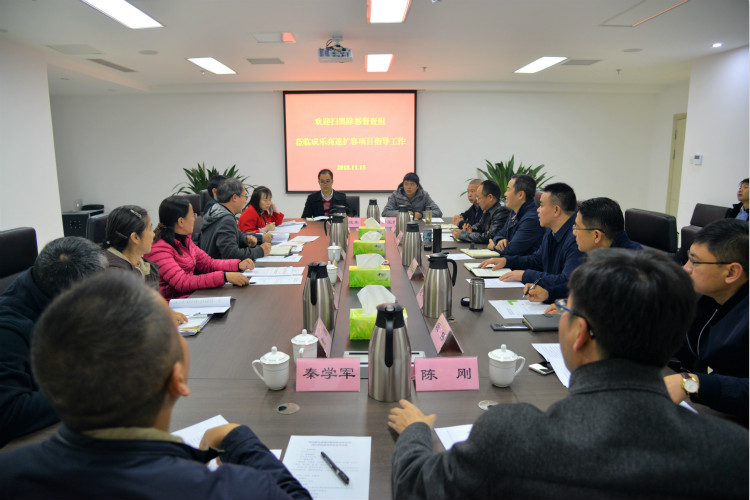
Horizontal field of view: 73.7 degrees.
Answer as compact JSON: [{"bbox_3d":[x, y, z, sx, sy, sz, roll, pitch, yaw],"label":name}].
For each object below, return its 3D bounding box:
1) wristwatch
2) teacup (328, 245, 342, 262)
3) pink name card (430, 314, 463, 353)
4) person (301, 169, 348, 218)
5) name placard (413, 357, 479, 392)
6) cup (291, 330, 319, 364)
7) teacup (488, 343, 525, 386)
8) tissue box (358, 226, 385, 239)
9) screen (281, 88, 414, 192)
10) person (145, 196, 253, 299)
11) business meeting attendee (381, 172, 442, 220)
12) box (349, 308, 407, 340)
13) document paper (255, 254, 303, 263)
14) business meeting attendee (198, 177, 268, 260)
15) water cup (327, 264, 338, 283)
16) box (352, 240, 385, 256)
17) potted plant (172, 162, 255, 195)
[{"bbox_3d":[0.912,0.392,1.445,0.042,0.058,0.042,-15,-30,24],"label":"wristwatch"},{"bbox_3d":[-0.275,0.024,3.426,0.096,0.142,0.120,0,11,-2],"label":"teacup"},{"bbox_3d":[0.278,0.322,1.933,0.092,0.088,0.197,0,11,-1],"label":"pink name card"},{"bbox_3d":[-0.606,-0.291,5.917,0.560,1.290,0.680,-1,11,-3],"label":"person"},{"bbox_3d":[0.229,0.386,1.595,0.200,0.090,0.090,0,11,-1],"label":"name placard"},{"bbox_3d":[-0.245,0.347,1.728,0.096,0.142,0.122,3,11,13],"label":"cup"},{"bbox_3d":[0.421,0.365,1.596,0.119,0.131,0.092,0,11,-1],"label":"teacup"},{"bbox_3d":[-0.028,-0.144,4.439,0.232,0.097,0.112,0,11,-2],"label":"tissue box"},{"bbox_3d":[-0.384,-1.710,8.014,2.100,1.605,0.050,0,11,-1],"label":"screen"},{"bbox_3d":[-1.007,0.306,2.996,0.720,1.220,0.580,-1,11,-6],"label":"person"},{"bbox_3d":[0.454,-0.291,6.112,0.660,1.280,0.750,0,11,-1],"label":"business meeting attendee"},{"bbox_3d":[0.014,0.306,2.069,0.232,0.097,0.112,0,11,-2],"label":"box"},{"bbox_3d":[-0.687,0.066,3.582,0.297,0.003,0.210,0,11,-1],"label":"document paper"},{"bbox_3d":[-1.014,0.146,3.617,0.700,1.300,0.550,-2,11,-9],"label":"business meeting attendee"},{"bbox_3d":[-0.257,0.137,2.834,0.096,0.142,0.115,0,11,-2],"label":"water cup"},{"bbox_3d":[-0.042,-0.014,3.751,0.232,0.097,0.112,0,11,-2],"label":"box"},{"bbox_3d":[-2.321,-0.575,7.212,1.150,1.360,1.100,0,11,-1],"label":"potted plant"}]

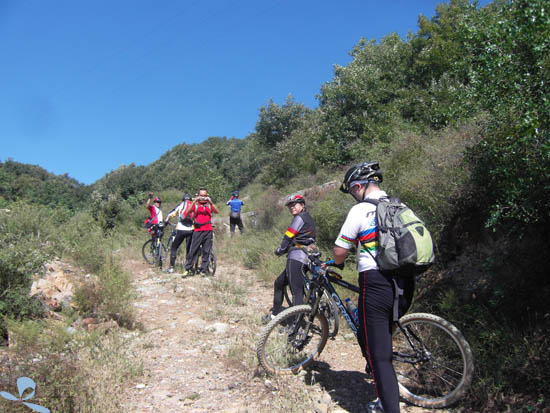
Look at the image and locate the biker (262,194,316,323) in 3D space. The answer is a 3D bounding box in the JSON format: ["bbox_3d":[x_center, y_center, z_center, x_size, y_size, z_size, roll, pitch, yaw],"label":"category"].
[{"bbox_3d":[0.180,0.665,5.500,0.550,1.650,0.520,-3,-5,41],"label":"biker"}]

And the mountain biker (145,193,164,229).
[{"bbox_3d":[-3.120,0.580,11.600,0.520,1.860,0.650,-4,-5,41],"label":"mountain biker"}]

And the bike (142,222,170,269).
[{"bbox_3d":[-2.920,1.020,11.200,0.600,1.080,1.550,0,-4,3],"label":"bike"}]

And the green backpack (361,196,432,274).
[{"bbox_3d":[0.945,0.200,3.200,0.290,0.520,0.320,-12,-9,38],"label":"green backpack"}]

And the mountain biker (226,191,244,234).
[{"bbox_3d":[-1.250,0.390,14.000,0.620,1.740,0.480,0,-4,-6],"label":"mountain biker"}]

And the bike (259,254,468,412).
[{"bbox_3d":[0.660,0.915,3.460,1.600,1.080,0.580,0,-2,28],"label":"bike"}]

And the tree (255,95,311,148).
[{"bbox_3d":[0.470,-5.100,28.000,3.600,3.900,3.500,0,-4,0],"label":"tree"}]

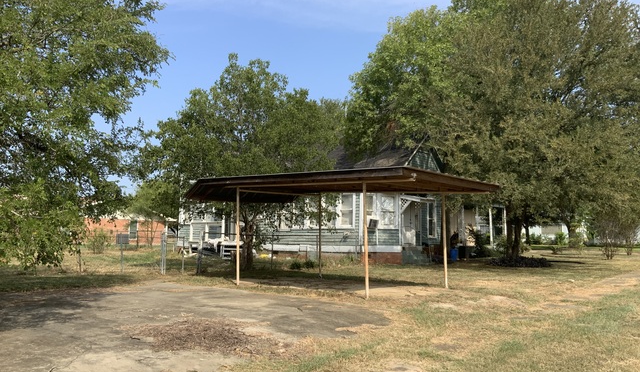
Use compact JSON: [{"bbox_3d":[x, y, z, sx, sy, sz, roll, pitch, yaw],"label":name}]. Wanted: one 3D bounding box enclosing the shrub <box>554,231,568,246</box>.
[{"bbox_3d":[21.070,4.580,46.781,1.200,1.380,1.200,0,-5,0],"label":"shrub"}]

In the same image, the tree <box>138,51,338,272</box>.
[{"bbox_3d":[-2.883,-0.911,19.944,7.200,7.900,6.800,0,-5,0],"label":"tree"}]

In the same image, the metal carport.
[{"bbox_3d":[0.297,1.191,14.043,7.390,2.850,3.940,-5,-7,44],"label":"metal carport"}]

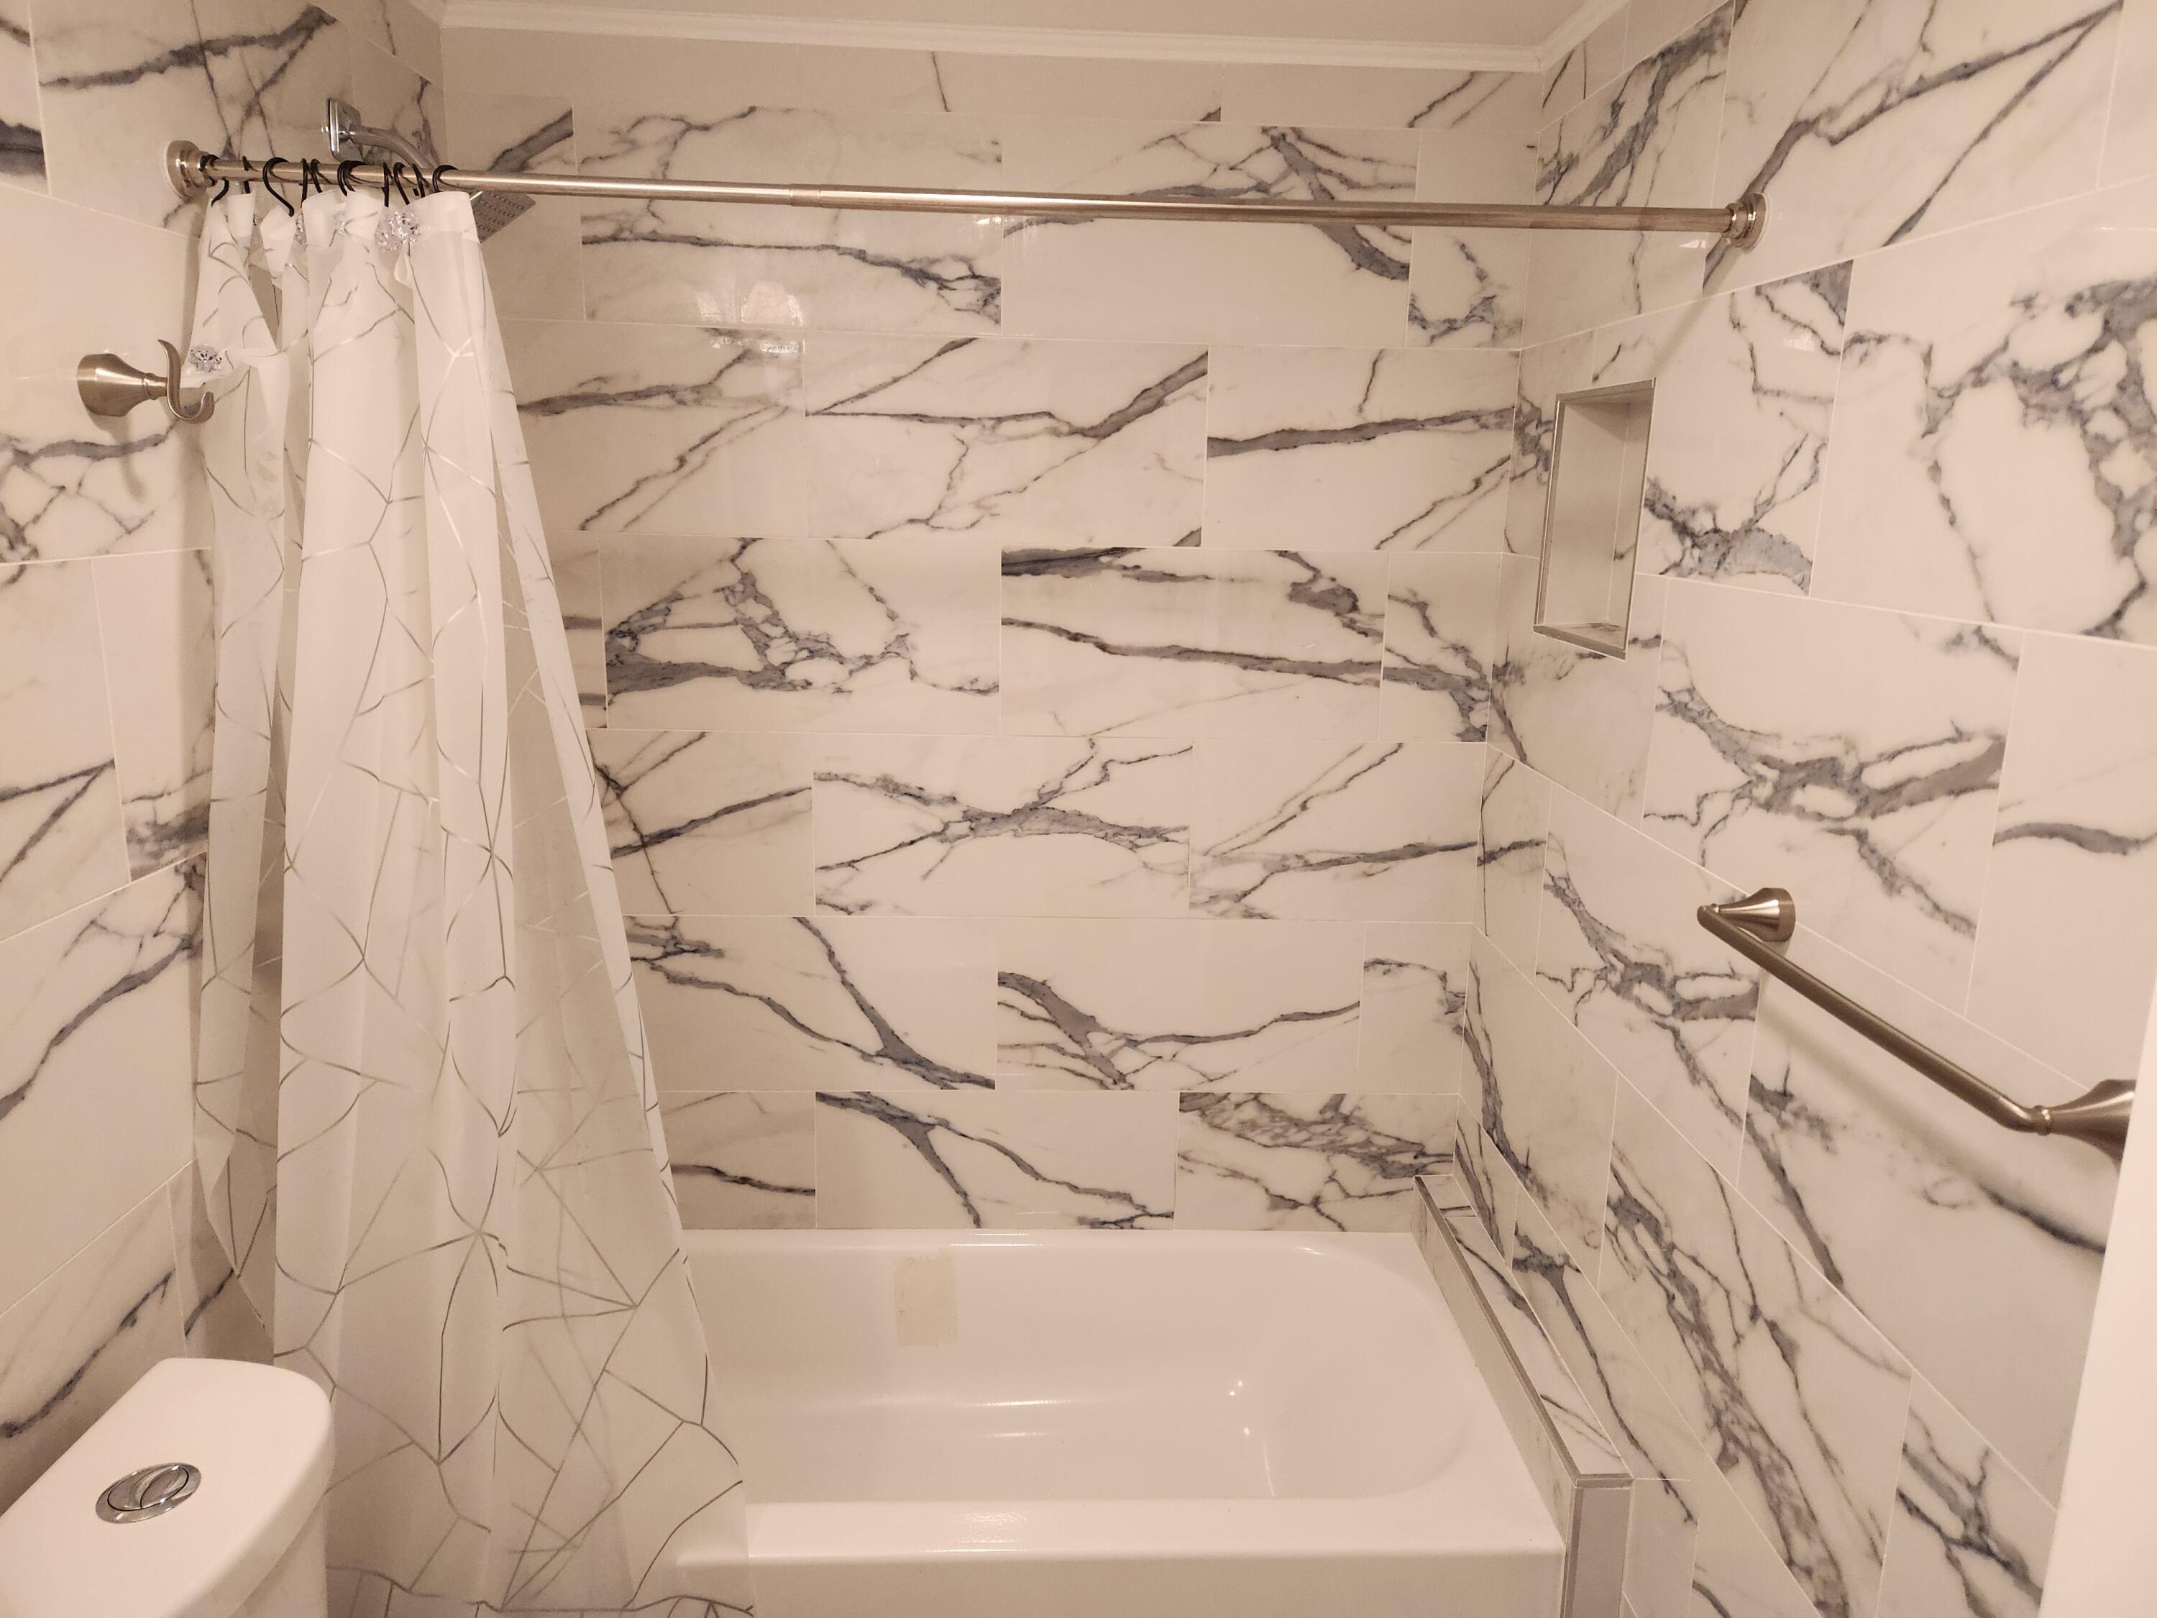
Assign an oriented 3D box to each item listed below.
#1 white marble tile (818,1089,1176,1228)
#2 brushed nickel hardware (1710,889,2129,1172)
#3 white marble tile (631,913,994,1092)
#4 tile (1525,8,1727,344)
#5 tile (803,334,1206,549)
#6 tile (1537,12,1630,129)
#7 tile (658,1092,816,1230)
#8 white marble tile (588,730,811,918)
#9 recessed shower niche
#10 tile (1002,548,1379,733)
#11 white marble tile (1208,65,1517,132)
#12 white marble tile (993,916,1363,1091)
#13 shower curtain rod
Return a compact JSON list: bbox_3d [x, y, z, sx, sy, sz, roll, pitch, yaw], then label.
[{"bbox_3d":[-0.140,0.601,2.448,0.611,0.252,0.012,1,13,-3],"label":"white marble tile"},{"bbox_3d":[0.648,0.152,1.165,0.085,0.052,0.512,1,13,-2],"label":"brushed nickel hardware"},{"bbox_3d":[-0.436,0.320,2.352,0.604,0.299,0.010,1,13,-2],"label":"white marble tile"},{"bbox_3d":[0.694,-0.780,1.856,0.012,0.302,0.604,1,13,-2],"label":"tile"},{"bbox_3d":[-0.114,-0.560,2.184,0.611,0.302,0.012,1,13,-3],"label":"tile"},{"bbox_3d":[0.695,-1.008,1.961,0.012,0.083,0.311,1,13,-2],"label":"tile"},{"bbox_3d":[-0.693,0.598,2.432,0.493,0.254,0.012,1,13,-3],"label":"tile"},{"bbox_3d":[-0.671,0.022,2.277,0.498,0.299,0.010,1,13,-2],"label":"white marble tile"},{"bbox_3d":[0.720,-0.383,1.889,0.097,0.333,0.333,1,13,-2],"label":"recessed shower niche"},{"bbox_3d":[0.185,-0.261,2.267,0.611,0.302,0.012,1,13,-3],"label":"tile"},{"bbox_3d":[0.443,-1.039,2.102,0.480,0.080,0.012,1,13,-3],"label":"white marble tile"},{"bbox_3d":[0.169,0.329,2.374,0.604,0.299,0.010,1,13,-2],"label":"white marble tile"},{"bbox_3d":[-0.095,-0.614,1.437,1.572,0.056,0.056,1,13,-2],"label":"shower curtain rod"}]

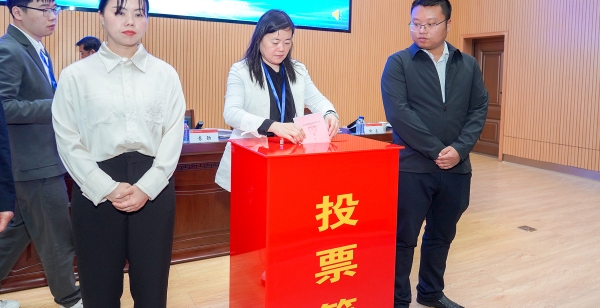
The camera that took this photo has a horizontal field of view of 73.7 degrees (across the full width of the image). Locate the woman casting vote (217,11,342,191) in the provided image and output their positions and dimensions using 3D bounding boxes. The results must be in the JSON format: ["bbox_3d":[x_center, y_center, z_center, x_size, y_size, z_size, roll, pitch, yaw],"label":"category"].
[{"bbox_3d":[-0.135,0.080,2.080,0.560,1.600,0.460,-1,7,-22],"label":"woman casting vote"}]

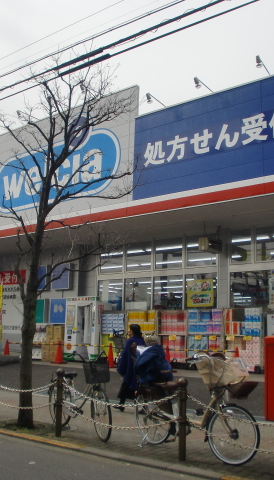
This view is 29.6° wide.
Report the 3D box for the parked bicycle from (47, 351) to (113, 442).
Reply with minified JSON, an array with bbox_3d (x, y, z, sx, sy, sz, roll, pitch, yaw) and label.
[{"bbox_3d":[-0.728,2.081,7.031,0.550,1.060,1.780,9,-13,-34],"label":"parked bicycle"}]

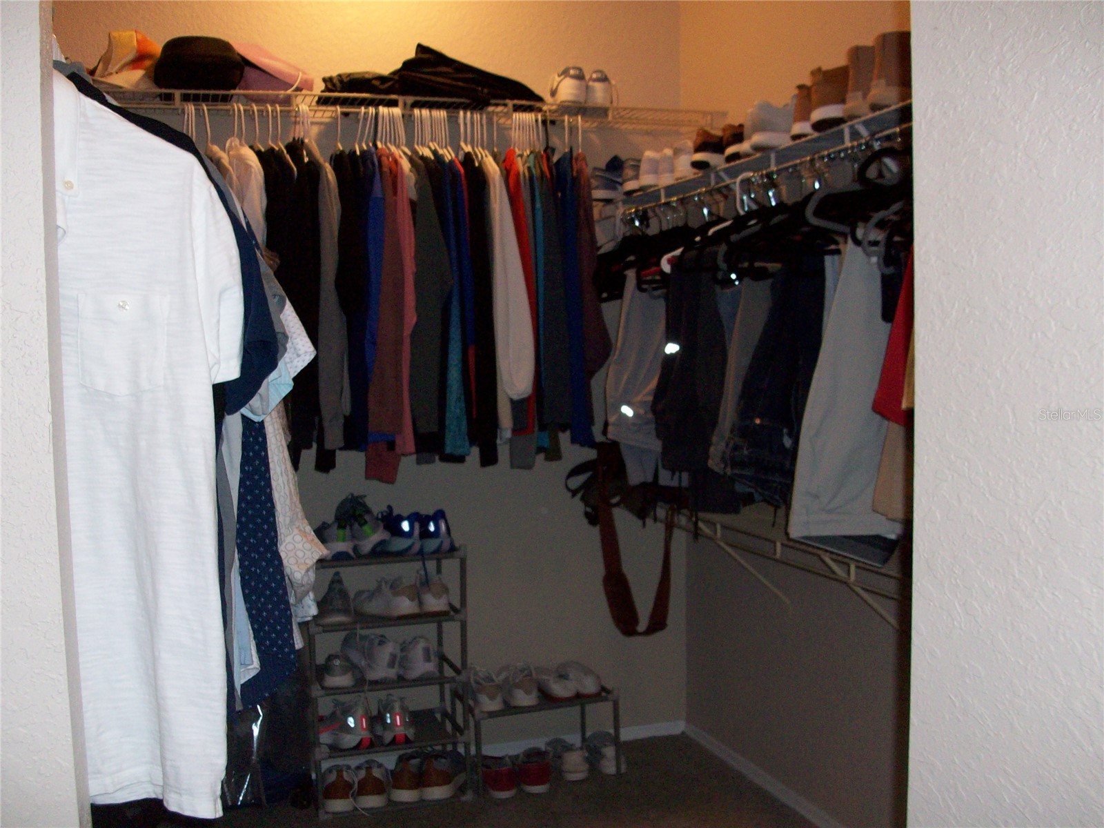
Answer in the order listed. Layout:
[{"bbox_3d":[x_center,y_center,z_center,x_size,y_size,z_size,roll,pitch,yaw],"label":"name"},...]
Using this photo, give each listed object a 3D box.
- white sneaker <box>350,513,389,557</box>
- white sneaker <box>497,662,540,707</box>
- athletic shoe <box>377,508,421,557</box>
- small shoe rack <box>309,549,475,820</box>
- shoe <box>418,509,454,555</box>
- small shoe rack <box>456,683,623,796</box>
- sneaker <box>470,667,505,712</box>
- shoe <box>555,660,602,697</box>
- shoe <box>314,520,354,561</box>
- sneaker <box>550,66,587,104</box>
[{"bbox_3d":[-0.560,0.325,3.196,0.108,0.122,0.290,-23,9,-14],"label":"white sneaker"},{"bbox_3d":[-0.114,0.830,3.442,0.105,0.110,0.285,-2,4,-13],"label":"white sneaker"},{"bbox_3d":[-0.477,0.349,3.285,0.110,0.120,0.290,-3,4,-33],"label":"athletic shoe"},{"bbox_3d":[-0.502,0.760,3.220,0.458,0.750,0.286,-2,4,-19],"label":"small shoe rack"},{"bbox_3d":[-0.388,0.336,3.234,0.107,0.115,0.290,-3,4,-27],"label":"shoe"},{"bbox_3d":[-0.052,0.988,3.419,0.467,0.266,0.286,-2,4,-18],"label":"small shoe rack"},{"bbox_3d":[-0.219,0.830,3.404,0.105,0.110,0.285,-2,4,-13],"label":"sneaker"},{"bbox_3d":[0.070,0.829,3.520,0.105,0.100,0.280,-2,4,-18],"label":"shoe"},{"bbox_3d":[-0.660,0.353,3.224,0.110,0.115,0.290,-3,4,-25],"label":"shoe"},{"bbox_3d":[0.039,-0.991,3.376,0.105,0.115,0.290,-2,4,-10],"label":"sneaker"}]

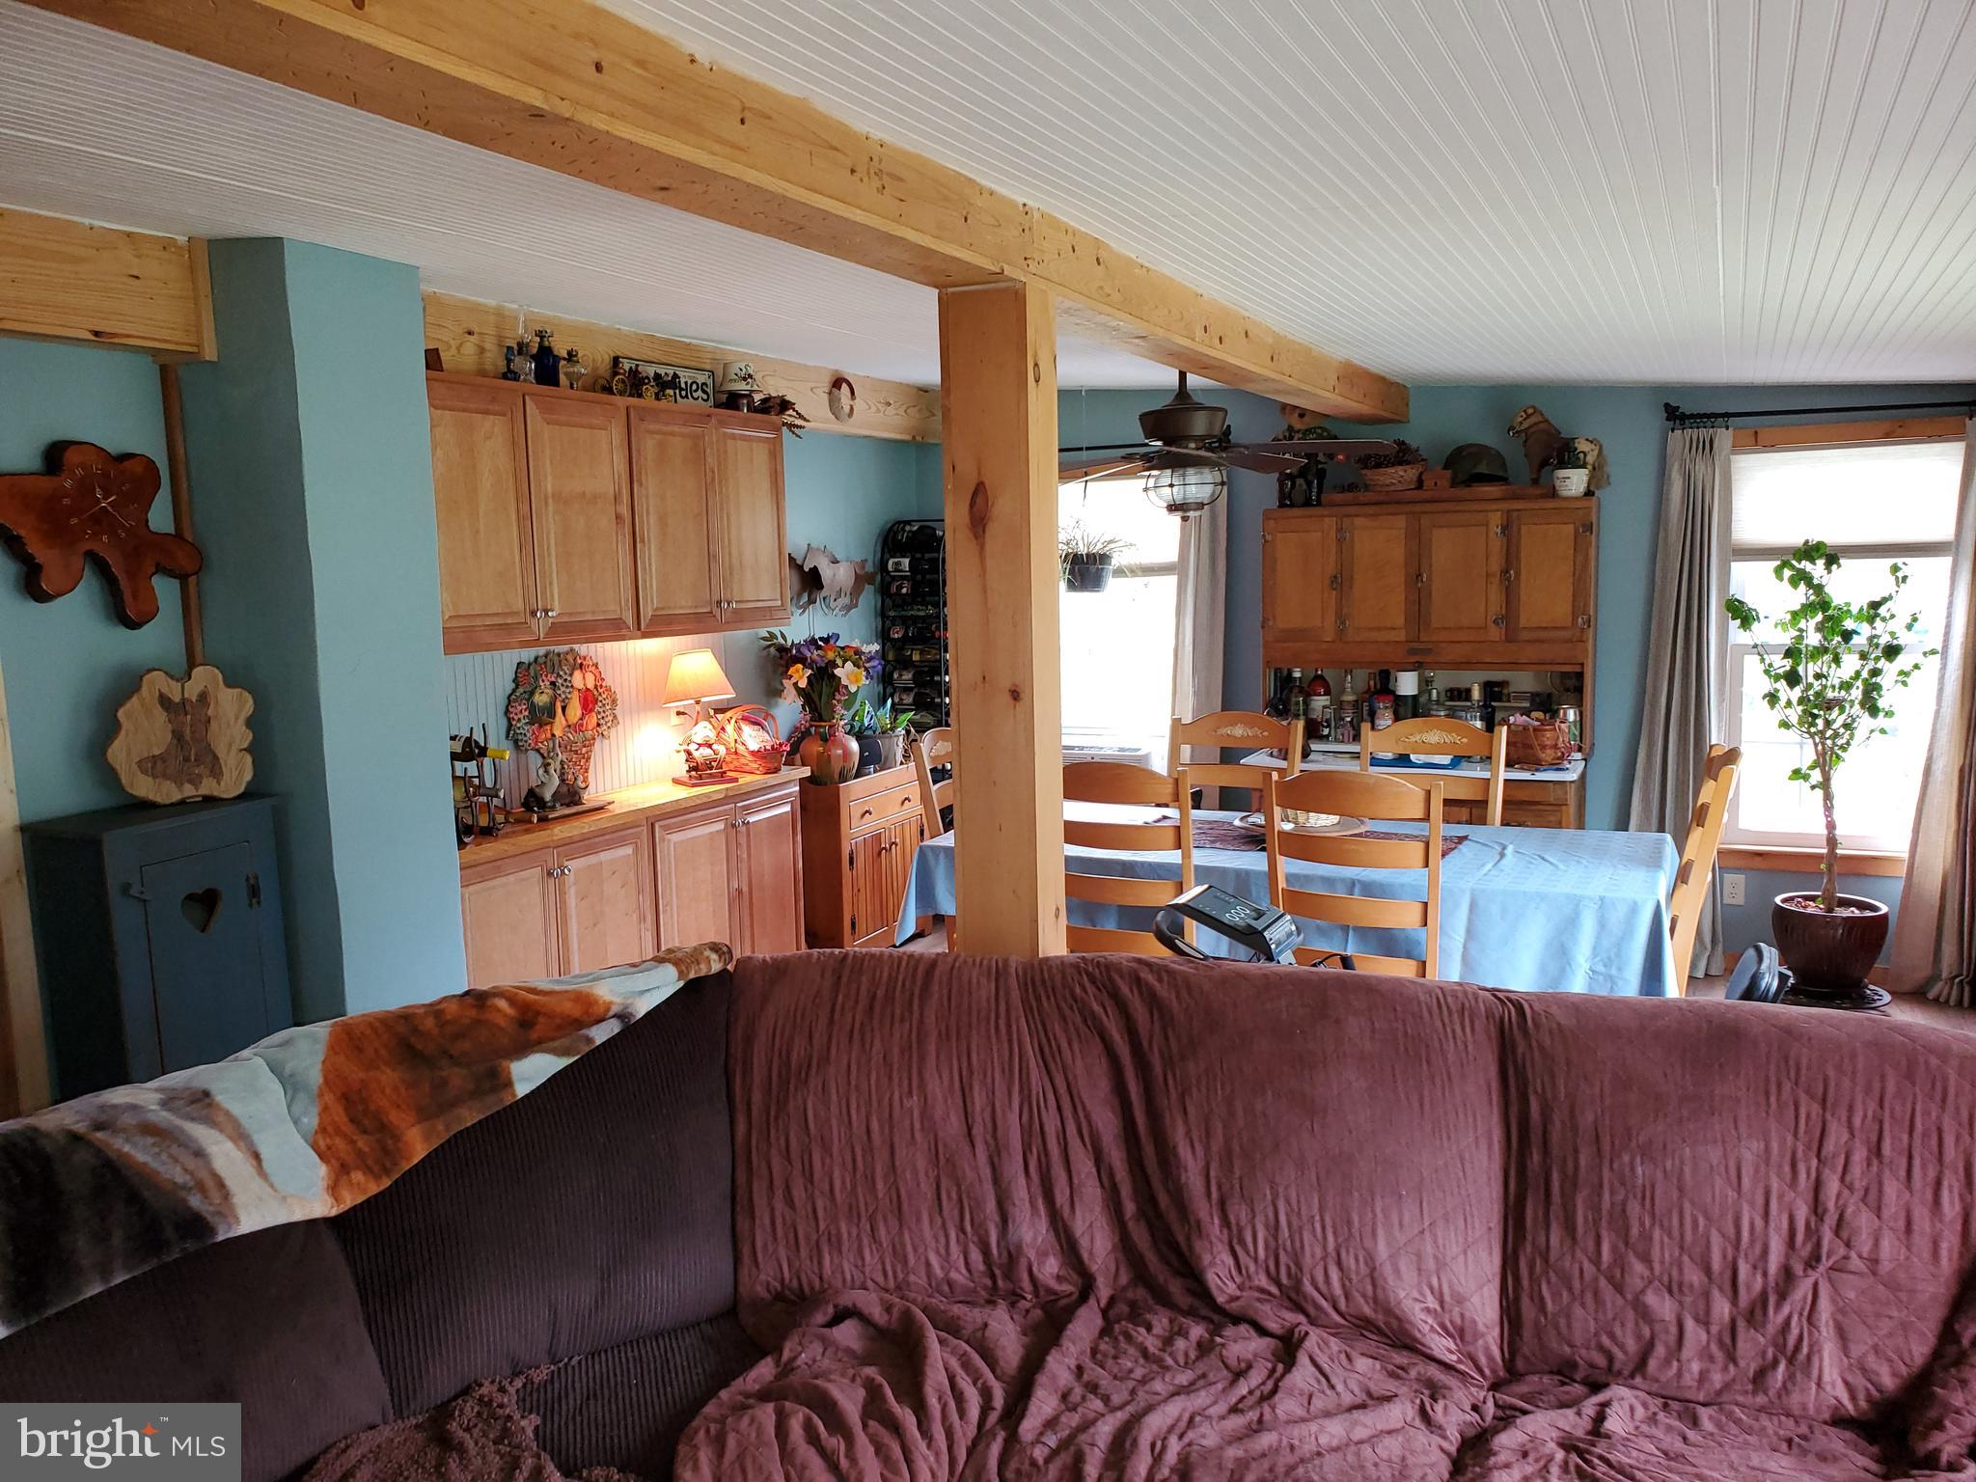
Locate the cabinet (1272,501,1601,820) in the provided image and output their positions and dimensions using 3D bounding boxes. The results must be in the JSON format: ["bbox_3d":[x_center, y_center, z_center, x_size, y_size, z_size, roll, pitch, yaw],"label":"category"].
[{"bbox_3d":[1.647,-0.002,5.648,1.210,1.800,0.680,2,8,28],"label":"cabinet"}]

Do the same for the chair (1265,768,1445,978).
[{"bbox_3d":[1.071,0.576,4.177,0.475,1.070,0.530,3,8,31],"label":"chair"}]

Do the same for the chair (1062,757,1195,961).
[{"bbox_3d":[0.473,0.551,4.489,0.475,1.070,0.530,2,8,28],"label":"chair"}]

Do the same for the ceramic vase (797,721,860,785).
[{"bbox_3d":[-0.635,0.022,5.953,0.250,0.265,0.250,-1,7,0],"label":"ceramic vase"}]

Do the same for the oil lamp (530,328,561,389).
[{"bbox_3d":[-1.344,-1.155,4.506,0.100,0.195,0.100,2,8,28],"label":"oil lamp"}]

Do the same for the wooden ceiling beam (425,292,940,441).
[{"bbox_3d":[-1.028,-1.320,5.461,0.140,0.245,3.200,2,8,28],"label":"wooden ceiling beam"}]

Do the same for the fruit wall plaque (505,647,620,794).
[{"bbox_3d":[-1.413,-0.065,4.956,0.060,0.500,0.544,2,8,27],"label":"fruit wall plaque"}]

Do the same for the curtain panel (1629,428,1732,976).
[{"bbox_3d":[2.539,-0.120,5.466,0.370,2.010,0.130,2,8,28],"label":"curtain panel"}]

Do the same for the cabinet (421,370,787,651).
[{"bbox_3d":[-1.299,-0.721,4.846,0.325,0.765,1.790,2,8,27],"label":"cabinet"}]

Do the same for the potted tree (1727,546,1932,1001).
[{"bbox_3d":[2.834,0.139,5.038,0.640,1.620,0.600,2,8,28],"label":"potted tree"}]

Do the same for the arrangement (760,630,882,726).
[{"bbox_3d":[-0.677,-0.254,6.026,0.420,0.400,0.460,-1,7,0],"label":"arrangement"}]

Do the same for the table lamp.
[{"bbox_3d":[-0.985,-0.092,5.117,0.260,0.457,0.240,-6,9,-35],"label":"table lamp"}]

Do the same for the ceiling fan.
[{"bbox_3d":[0.602,-0.958,4.526,1.300,0.540,1.300,2,8,27],"label":"ceiling fan"}]

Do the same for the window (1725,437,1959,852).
[{"bbox_3d":[3.041,-0.331,5.297,0.780,1.470,0.100,2,8,28],"label":"window"}]

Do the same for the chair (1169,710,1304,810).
[{"bbox_3d":[0.771,0.469,5.094,0.475,1.070,0.530,2,8,23],"label":"chair"}]

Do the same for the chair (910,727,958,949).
[{"bbox_3d":[0.099,0.496,4.999,0.530,1.070,0.475,2,8,27],"label":"chair"}]

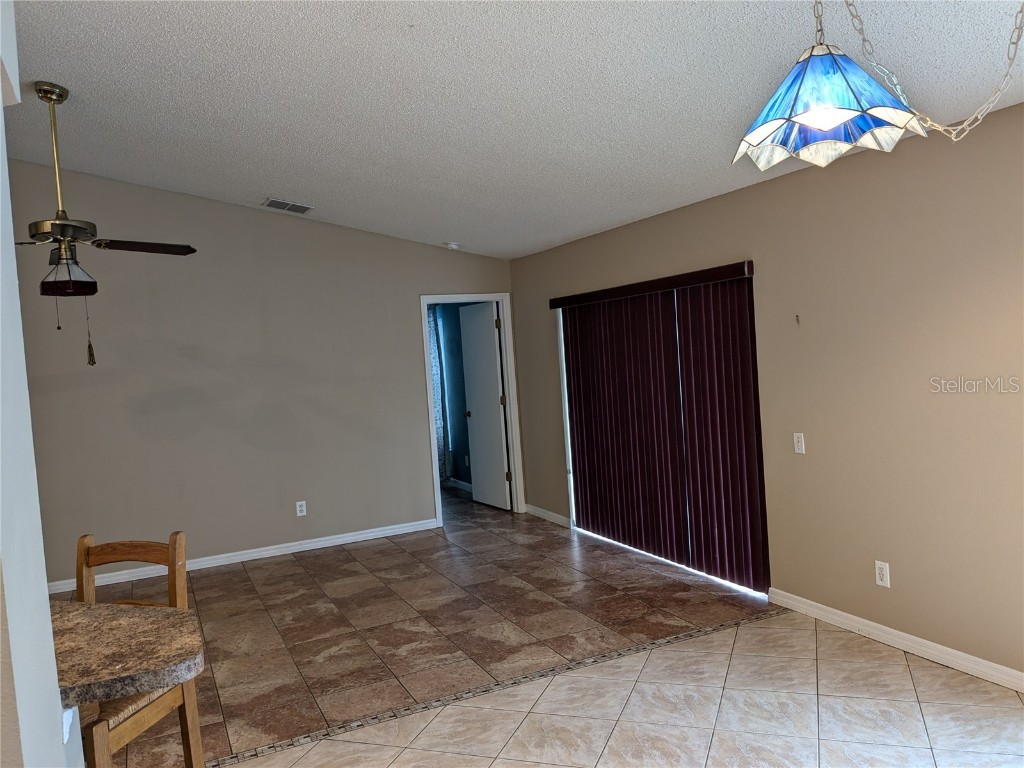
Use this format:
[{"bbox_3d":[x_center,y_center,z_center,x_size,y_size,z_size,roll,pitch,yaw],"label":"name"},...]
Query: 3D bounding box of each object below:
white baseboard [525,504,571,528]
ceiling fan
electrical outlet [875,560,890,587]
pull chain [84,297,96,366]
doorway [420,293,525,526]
[{"bbox_3d":[0.321,1.211,7.302,0.014,0.083,0.860,-5,3,-25],"label":"white baseboard"},{"bbox_3d":[-2.414,-1.024,4.270,1.320,1.110,1.320,-5,3,-32],"label":"ceiling fan"},{"bbox_3d":[1.838,0.946,3.969,0.009,0.118,0.076,-5,3,-25],"label":"electrical outlet"},{"bbox_3d":[-2.318,-0.288,4.383,0.042,0.375,0.042,-5,3,-28],"label":"pull chain"},{"bbox_3d":[-0.370,0.224,7.530,0.896,2.127,0.140,-5,3,-25],"label":"doorway"}]

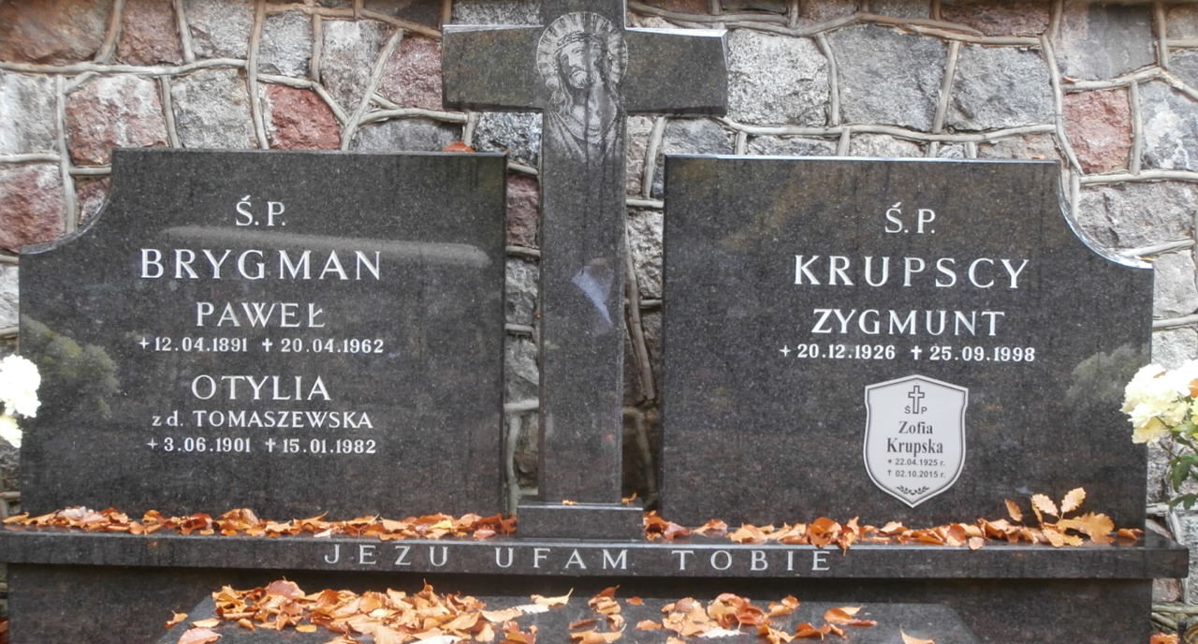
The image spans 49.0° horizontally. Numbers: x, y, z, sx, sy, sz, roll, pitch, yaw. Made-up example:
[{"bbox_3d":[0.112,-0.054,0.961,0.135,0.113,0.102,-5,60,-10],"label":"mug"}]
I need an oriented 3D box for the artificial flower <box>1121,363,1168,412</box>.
[{"bbox_3d":[0.905,0.109,2.180,0.075,0.078,0.070,1,3,0],"label":"artificial flower"}]

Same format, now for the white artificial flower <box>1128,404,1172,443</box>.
[{"bbox_3d":[0.911,0.170,2.180,0.068,0.063,0.063,1,3,0],"label":"white artificial flower"}]

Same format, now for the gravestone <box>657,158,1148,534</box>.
[{"bbox_3d":[0.539,0.043,2.330,0.851,0.655,0.075,1,3,0],"label":"gravestone"}]

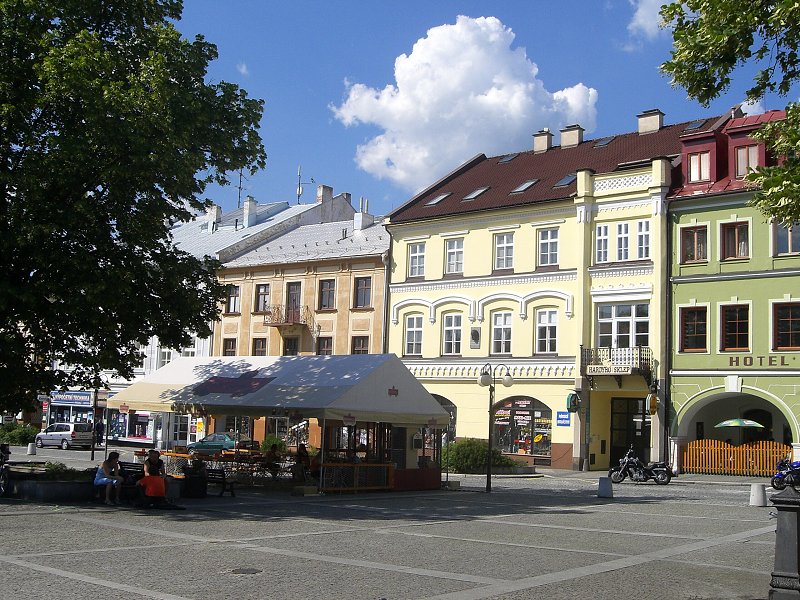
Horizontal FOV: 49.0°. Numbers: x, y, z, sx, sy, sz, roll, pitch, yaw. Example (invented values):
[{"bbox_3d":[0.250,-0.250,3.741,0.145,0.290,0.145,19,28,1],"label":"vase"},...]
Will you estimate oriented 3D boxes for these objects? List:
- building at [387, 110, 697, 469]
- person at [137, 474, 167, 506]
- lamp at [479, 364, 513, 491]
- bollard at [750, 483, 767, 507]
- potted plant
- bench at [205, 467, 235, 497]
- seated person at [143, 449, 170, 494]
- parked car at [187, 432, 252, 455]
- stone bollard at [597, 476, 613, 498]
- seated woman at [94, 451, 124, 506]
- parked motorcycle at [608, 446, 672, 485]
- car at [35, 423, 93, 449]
[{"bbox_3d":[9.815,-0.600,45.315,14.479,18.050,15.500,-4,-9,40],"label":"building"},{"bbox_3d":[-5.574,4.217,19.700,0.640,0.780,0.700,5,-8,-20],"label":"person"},{"bbox_3d":[3.029,4.075,28.000,1.150,4.059,1.200,1,-7,10],"label":"lamp"},{"bbox_3d":[8.743,4.764,21.400,0.390,0.520,0.390,2,-7,0],"label":"bollard"},{"bbox_3d":[-7.867,4.260,20.500,1.900,0.860,1.400,2,-7,0],"label":"potted plant"},{"bbox_3d":[-5.477,5.359,26.000,1.550,0.820,0.600,-4,-10,42],"label":"bench"},{"bbox_3d":[-5.612,4.037,20.200,0.580,1.200,0.700,4,-7,-12],"label":"seated person"},{"bbox_3d":[-9.756,7.871,48.000,4.200,1.400,1.670,-3,-9,36],"label":"parked car"},{"bbox_3d":[5.356,4.918,23.000,0.390,0.520,0.390,2,-7,0],"label":"stone bollard"},{"bbox_3d":[-6.571,4.001,19.900,0.630,1.180,0.470,-1,-8,27],"label":"seated woman"},{"bbox_3d":[8.315,5.704,30.300,2.350,1.300,0.880,-2,-8,30],"label":"parked motorcycle"},{"bbox_3d":[-22.349,9.081,58.500,4.300,1.640,1.760,-3,-9,37],"label":"car"}]

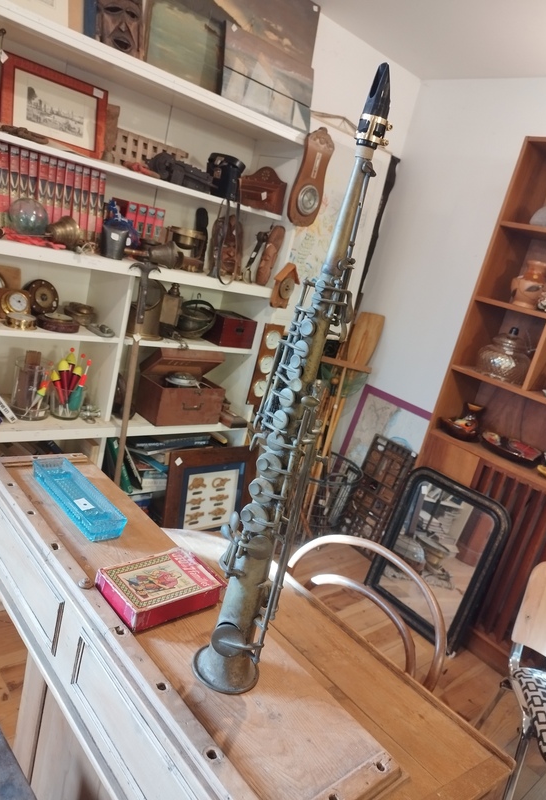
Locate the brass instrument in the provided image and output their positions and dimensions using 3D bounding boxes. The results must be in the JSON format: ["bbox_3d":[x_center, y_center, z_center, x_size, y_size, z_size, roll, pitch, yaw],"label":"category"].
[{"bbox_3d":[0.022,0.013,0.613,0.100,0.700,0.095,22,17,26],"label":"brass instrument"}]

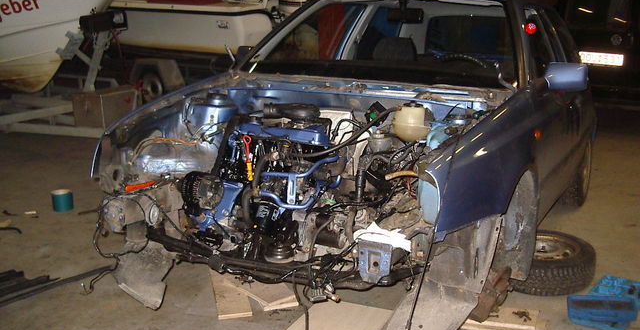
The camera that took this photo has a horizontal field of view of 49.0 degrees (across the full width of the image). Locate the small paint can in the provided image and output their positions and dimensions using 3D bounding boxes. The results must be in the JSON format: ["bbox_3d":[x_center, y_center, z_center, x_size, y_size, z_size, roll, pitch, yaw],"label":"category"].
[{"bbox_3d":[-1.810,0.244,4.944,0.155,0.125,0.155,0,14,0],"label":"small paint can"}]

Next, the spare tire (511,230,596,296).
[{"bbox_3d":[1.191,0.501,3.772,0.570,0.180,0.570,0,14,0],"label":"spare tire"}]

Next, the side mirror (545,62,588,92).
[{"bbox_3d":[1.147,-0.411,3.262,0.205,0.130,0.100,7,11,26],"label":"side mirror"}]

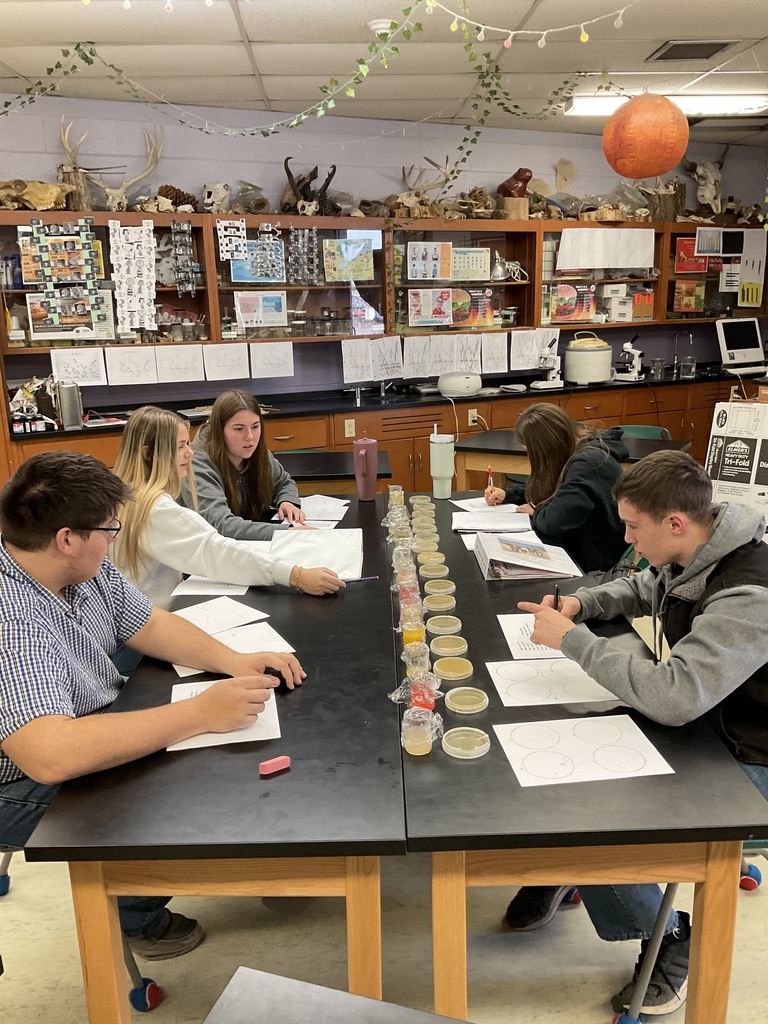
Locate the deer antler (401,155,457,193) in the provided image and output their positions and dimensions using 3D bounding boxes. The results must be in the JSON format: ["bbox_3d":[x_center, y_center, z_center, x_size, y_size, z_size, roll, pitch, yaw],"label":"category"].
[{"bbox_3d":[0.311,-2.258,5.740,0.340,0.220,0.250,6,16,26],"label":"deer antler"}]

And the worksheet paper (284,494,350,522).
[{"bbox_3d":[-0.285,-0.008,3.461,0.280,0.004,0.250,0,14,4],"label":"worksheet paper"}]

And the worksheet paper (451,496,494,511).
[{"bbox_3d":[0.438,-0.040,3.518,0.279,0.004,0.216,-5,15,-15],"label":"worksheet paper"}]

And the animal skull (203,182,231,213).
[{"bbox_3d":[-1.016,-1.914,5.220,0.135,0.170,0.175,4,15,19],"label":"animal skull"}]

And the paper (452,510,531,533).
[{"bbox_3d":[0.395,0.041,3.156,0.280,0.018,0.235,1,14,7],"label":"paper"}]

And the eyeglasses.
[{"bbox_3d":[-0.612,0.022,1.671,0.138,0.043,0.142,11,9,40],"label":"eyeglasses"}]

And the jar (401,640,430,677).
[{"bbox_3d":[0.074,0.335,1.931,0.055,0.068,0.055,-1,14,0],"label":"jar"}]

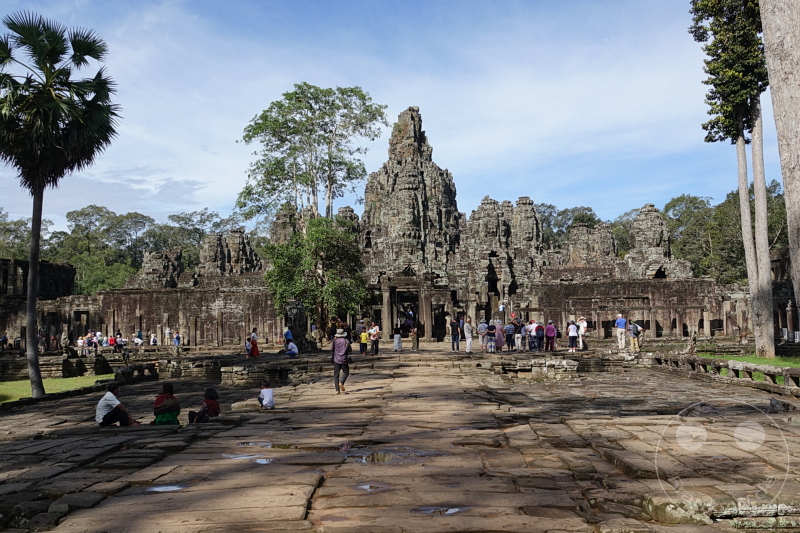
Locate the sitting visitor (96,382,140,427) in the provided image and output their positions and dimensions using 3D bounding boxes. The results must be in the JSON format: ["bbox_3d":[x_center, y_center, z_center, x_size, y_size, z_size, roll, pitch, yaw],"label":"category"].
[{"bbox_3d":[-5.105,2.512,13.700,0.780,0.788,0.460,1,-5,-11],"label":"sitting visitor"}]

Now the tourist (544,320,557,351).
[{"bbox_3d":[7.551,3.485,37.800,0.490,1.602,0.330,0,-5,3],"label":"tourist"}]

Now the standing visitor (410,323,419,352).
[{"bbox_3d":[0.776,3.875,41.000,0.400,1.513,0.420,2,-5,-20],"label":"standing visitor"}]

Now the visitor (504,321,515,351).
[{"bbox_3d":[5.469,3.468,37.800,0.520,1.607,0.330,0,-5,6],"label":"visitor"}]

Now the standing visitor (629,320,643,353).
[{"bbox_3d":[11.837,3.526,38.000,0.620,1.616,0.460,1,-5,-14],"label":"standing visitor"}]

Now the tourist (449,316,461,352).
[{"bbox_3d":[2.743,3.361,37.200,0.500,1.747,0.350,0,-5,5],"label":"tourist"}]

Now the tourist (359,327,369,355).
[{"bbox_3d":[-1.659,3.529,35.500,0.440,1.376,0.280,0,-5,0],"label":"tourist"}]

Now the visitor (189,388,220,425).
[{"bbox_3d":[-3.601,2.572,13.900,0.600,0.666,0.450,-2,-5,25],"label":"visitor"}]

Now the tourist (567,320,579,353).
[{"bbox_3d":[8.588,3.490,37.500,0.500,1.577,0.360,0,-5,-5],"label":"tourist"}]

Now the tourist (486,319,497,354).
[{"bbox_3d":[4.431,3.390,36.500,0.480,1.617,0.360,0,-5,0],"label":"tourist"}]

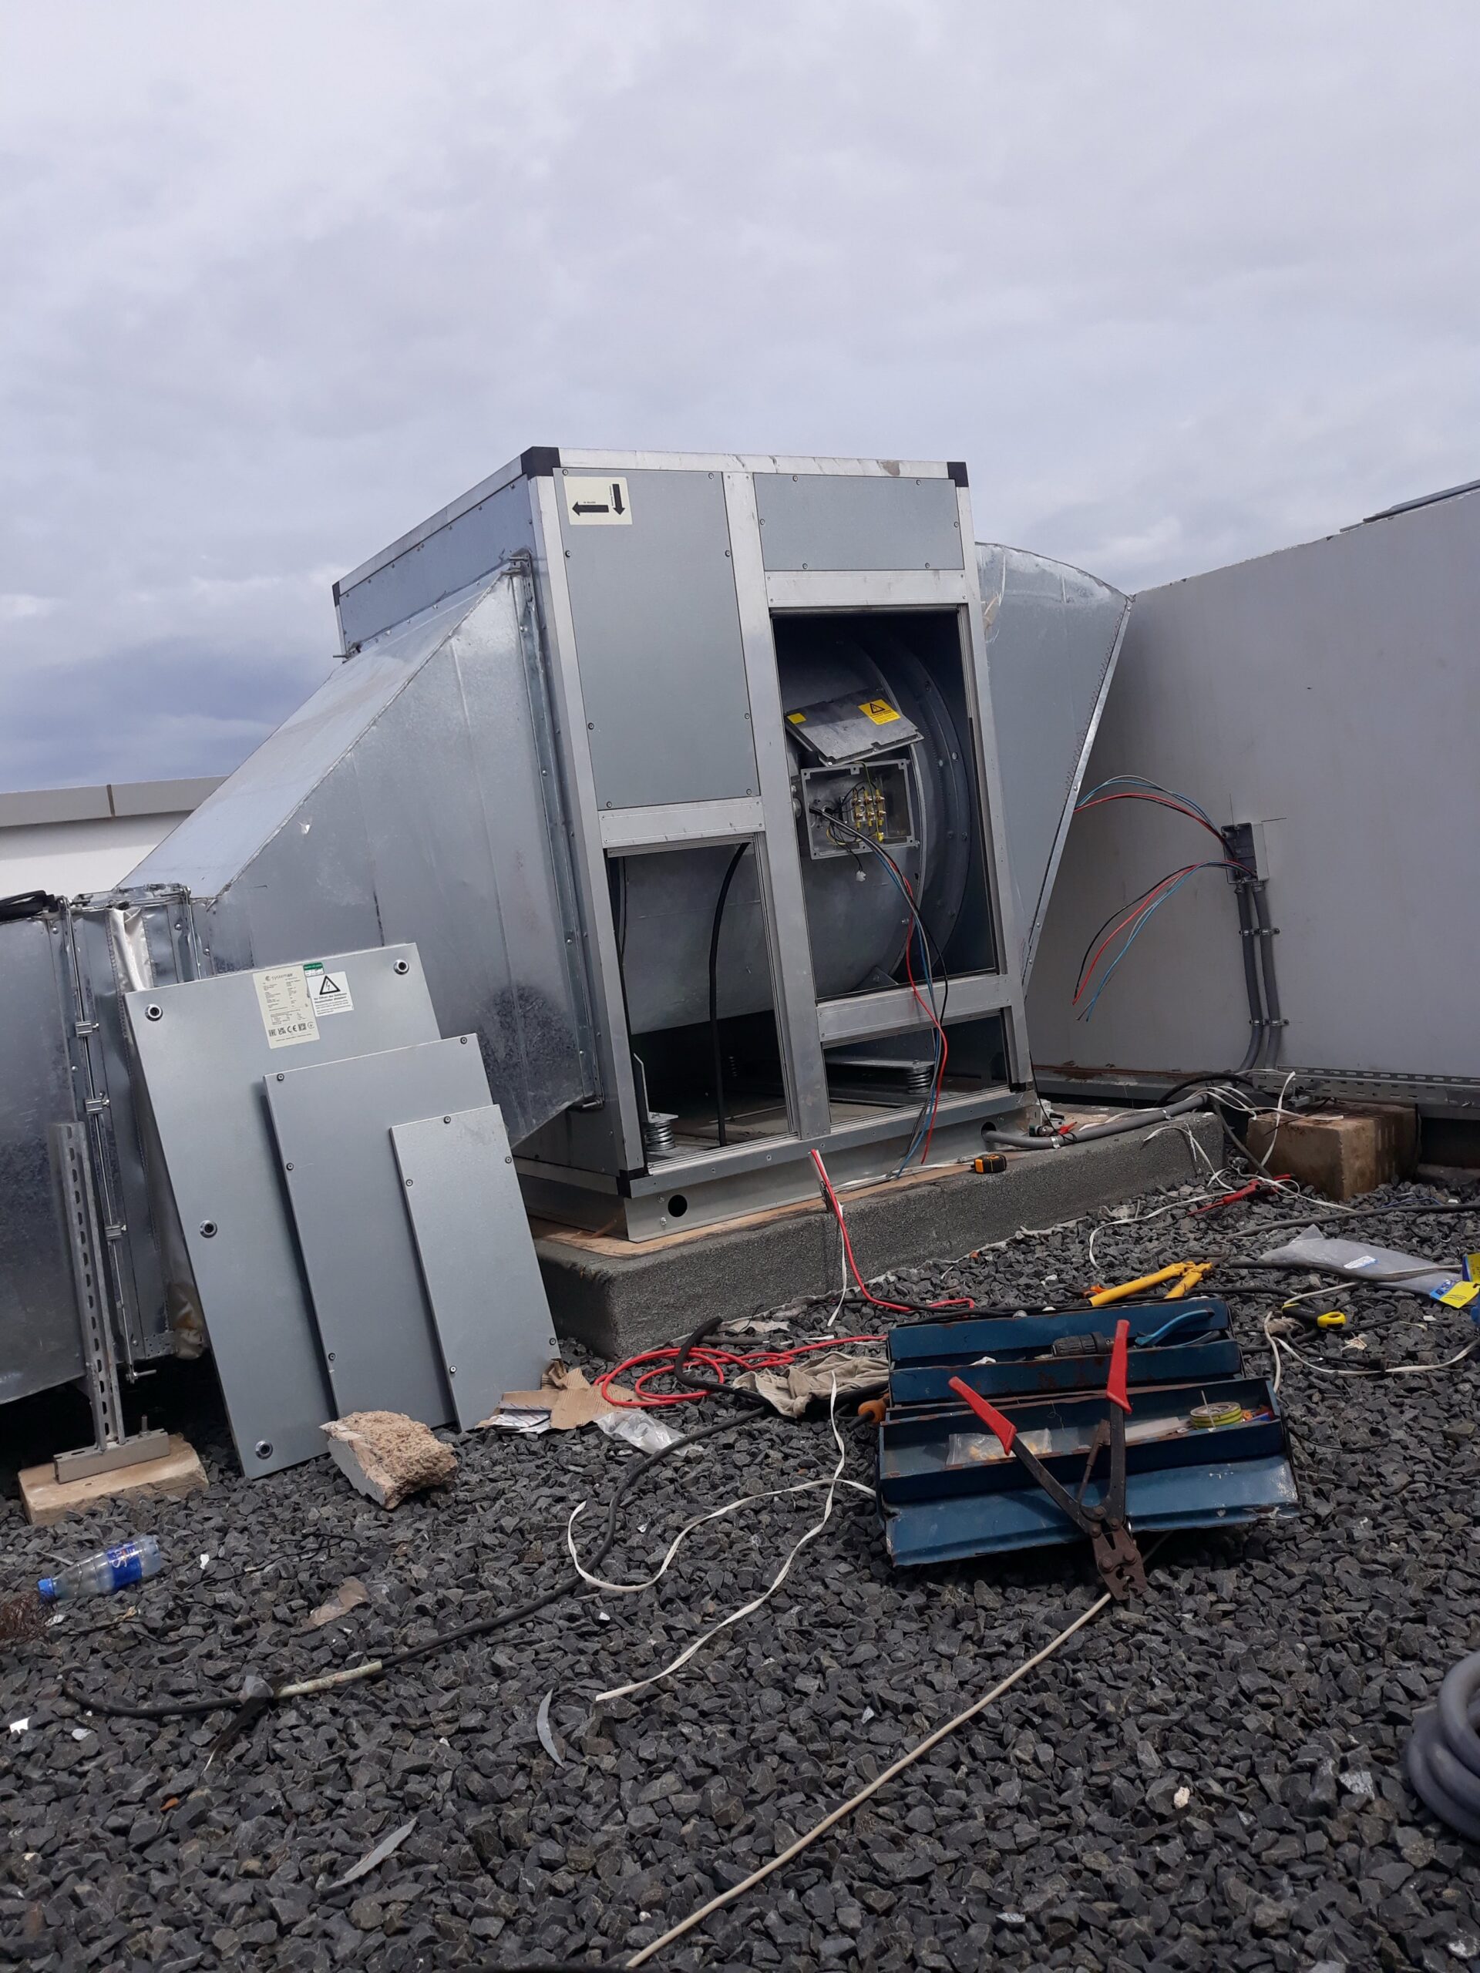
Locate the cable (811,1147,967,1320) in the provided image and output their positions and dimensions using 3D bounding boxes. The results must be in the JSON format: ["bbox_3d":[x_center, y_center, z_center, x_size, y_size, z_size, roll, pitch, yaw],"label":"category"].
[{"bbox_3d":[0.337,0.574,3.676,0.480,0.348,0.150,-3,6,45],"label":"cable"}]

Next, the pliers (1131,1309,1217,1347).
[{"bbox_3d":[0.652,0.539,2.380,0.180,0.024,0.055,-19,29,1],"label":"pliers"}]

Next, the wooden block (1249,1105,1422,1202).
[{"bbox_3d":[1.625,0.453,4.242,0.283,0.197,0.333,-10,5,-29],"label":"wooden block"}]

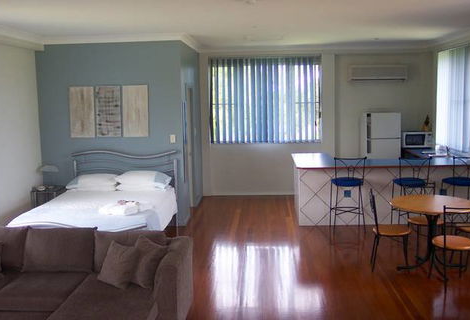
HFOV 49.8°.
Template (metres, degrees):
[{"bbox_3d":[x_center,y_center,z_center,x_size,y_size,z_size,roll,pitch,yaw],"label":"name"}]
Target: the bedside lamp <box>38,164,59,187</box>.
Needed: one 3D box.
[{"bbox_3d":[-2.752,0.237,7.480,0.310,0.343,0.300,-1,7,4],"label":"bedside lamp"}]

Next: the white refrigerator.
[{"bbox_3d":[2.836,-0.092,9.977,0.639,1.675,0.660,-1,6,2],"label":"white refrigerator"}]

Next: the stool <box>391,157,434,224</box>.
[{"bbox_3d":[2.537,0.492,7.349,0.470,1.070,0.510,-1,6,2],"label":"stool"}]

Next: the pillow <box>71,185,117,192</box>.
[{"bbox_3d":[-2.052,0.398,7.393,0.660,0.130,0.430,-1,7,4],"label":"pillow"}]

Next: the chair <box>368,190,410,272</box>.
[{"bbox_3d":[1.742,0.786,5.686,0.450,0.880,0.420,-1,7,4],"label":"chair"}]

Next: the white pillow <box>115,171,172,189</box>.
[{"bbox_3d":[-1.303,0.291,7.289,0.774,0.234,0.458,-1,7,3],"label":"white pillow"}]

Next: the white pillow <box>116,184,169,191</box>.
[{"bbox_3d":[-1.348,0.353,7.428,0.742,0.130,0.460,-1,6,2],"label":"white pillow"}]

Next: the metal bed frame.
[{"bbox_3d":[-1.634,0.451,7.634,1.632,1.220,0.100,-1,7,4],"label":"metal bed frame"}]

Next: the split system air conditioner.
[{"bbox_3d":[2.847,-1.737,10.105,1.168,0.300,0.200,-1,6,2],"label":"split system air conditioner"}]

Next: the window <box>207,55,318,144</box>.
[{"bbox_3d":[0.581,-1.156,9.858,2.185,1.687,0.110,-1,7,4],"label":"window"}]

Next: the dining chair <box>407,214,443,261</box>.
[{"bbox_3d":[2.264,0.727,6.088,0.420,0.880,0.460,-1,7,4],"label":"dining chair"}]

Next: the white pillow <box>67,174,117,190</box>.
[{"bbox_3d":[-2.096,0.320,7.445,0.739,0.183,0.460,-1,6,2],"label":"white pillow"}]

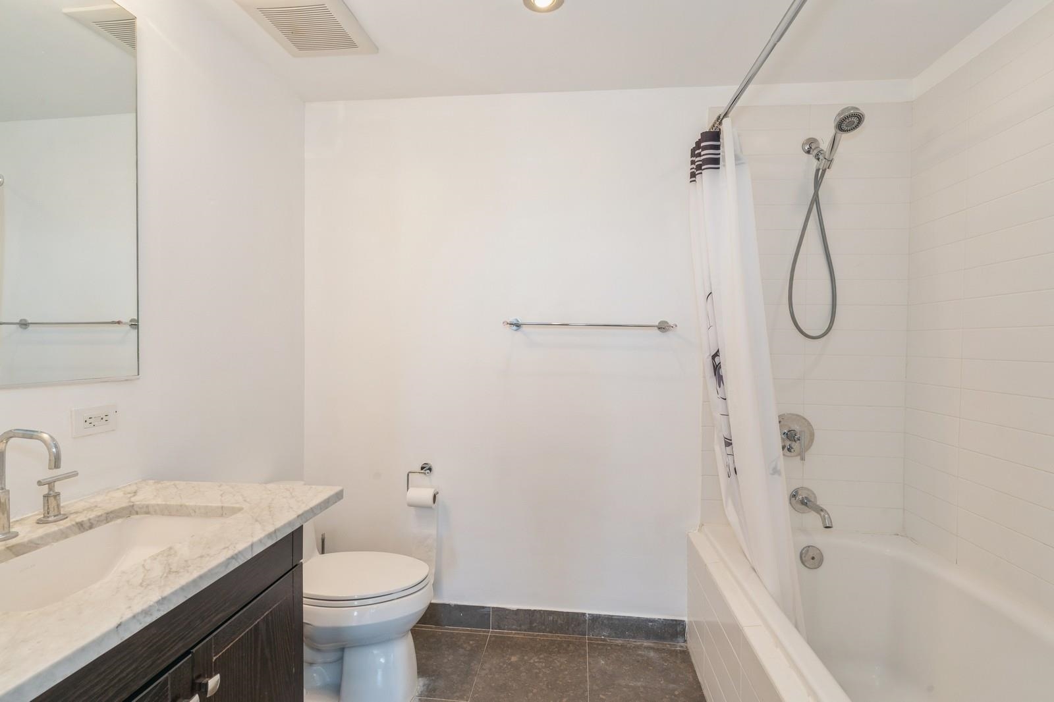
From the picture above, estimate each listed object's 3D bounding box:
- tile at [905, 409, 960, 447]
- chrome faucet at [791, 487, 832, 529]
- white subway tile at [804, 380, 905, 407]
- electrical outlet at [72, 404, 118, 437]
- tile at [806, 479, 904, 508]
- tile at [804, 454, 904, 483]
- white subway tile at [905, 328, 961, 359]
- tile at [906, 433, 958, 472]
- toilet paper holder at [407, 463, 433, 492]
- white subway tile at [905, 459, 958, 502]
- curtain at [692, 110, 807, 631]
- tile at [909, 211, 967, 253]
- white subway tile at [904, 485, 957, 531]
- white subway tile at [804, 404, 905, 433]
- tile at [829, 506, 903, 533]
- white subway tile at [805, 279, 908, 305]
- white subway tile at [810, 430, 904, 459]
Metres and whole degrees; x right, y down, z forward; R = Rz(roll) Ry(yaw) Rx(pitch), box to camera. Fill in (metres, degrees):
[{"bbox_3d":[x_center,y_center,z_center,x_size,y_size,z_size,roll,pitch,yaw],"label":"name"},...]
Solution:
[{"bbox_3d":[1.500,0.278,1.847,0.010,0.100,0.286,1,1,6],"label":"tile"},{"bbox_3d":[1.120,0.610,1.929,0.104,0.107,0.212,1,1,6],"label":"chrome faucet"},{"bbox_3d":[1.322,0.172,2.011,0.382,0.100,0.010,1,1,6],"label":"white subway tile"},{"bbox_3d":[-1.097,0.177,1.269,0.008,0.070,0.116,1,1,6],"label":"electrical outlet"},{"bbox_3d":[1.317,0.578,2.018,0.382,0.100,0.010,1,1,6],"label":"tile"},{"bbox_3d":[1.319,0.477,2.016,0.382,0.100,0.010,1,1,6],"label":"tile"},{"bbox_3d":[1.472,-0.027,1.799,0.010,0.095,0.277,1,1,6],"label":"white subway tile"},{"bbox_3d":[1.467,0.370,1.806,0.010,0.095,0.277,1,1,6],"label":"tile"},{"bbox_3d":[-0.436,0.547,2.117,0.140,0.121,0.066,1,1,6],"label":"toilet paper holder"},{"bbox_3d":[1.466,0.469,1.808,0.010,0.095,0.277,1,1,6],"label":"white subway tile"},{"bbox_3d":[0.735,0.004,1.727,0.230,1.720,0.600,1,1,6],"label":"curtain"},{"bbox_3d":[1.509,-0.433,1.835,0.010,0.100,0.286,1,1,6],"label":"tile"},{"bbox_3d":[1.464,0.569,1.809,0.010,0.095,0.277,1,1,6],"label":"white subway tile"},{"bbox_3d":[1.291,0.266,1.969,0.373,0.095,0.010,1,1,6],"label":"white subway tile"},{"bbox_3d":[1.286,0.663,1.976,0.373,0.095,0.010,1,1,6],"label":"tile"},{"bbox_3d":[1.297,-0.231,1.961,0.373,0.095,0.010,1,1,6],"label":"white subway tile"},{"bbox_3d":[1.320,0.375,2.014,0.382,0.100,0.010,1,1,6],"label":"white subway tile"}]

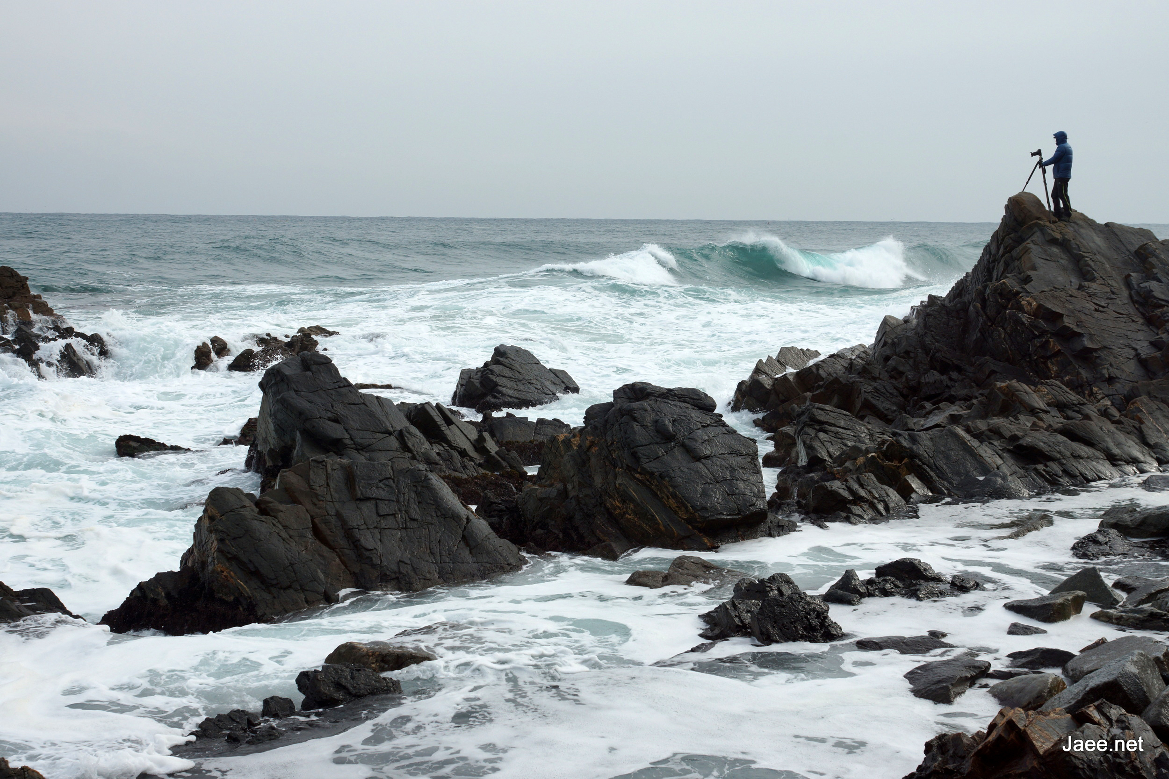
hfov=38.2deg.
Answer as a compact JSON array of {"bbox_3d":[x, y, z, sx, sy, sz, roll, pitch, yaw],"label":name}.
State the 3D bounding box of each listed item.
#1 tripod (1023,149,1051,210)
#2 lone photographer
[{"bbox_3d":[8.797,-3.953,32.800,0.580,1.420,0.620,3,6,20],"label":"tripod"},{"bbox_3d":[9.182,-4.143,32.800,0.580,1.750,0.540,4,7,27],"label":"lone photographer"}]

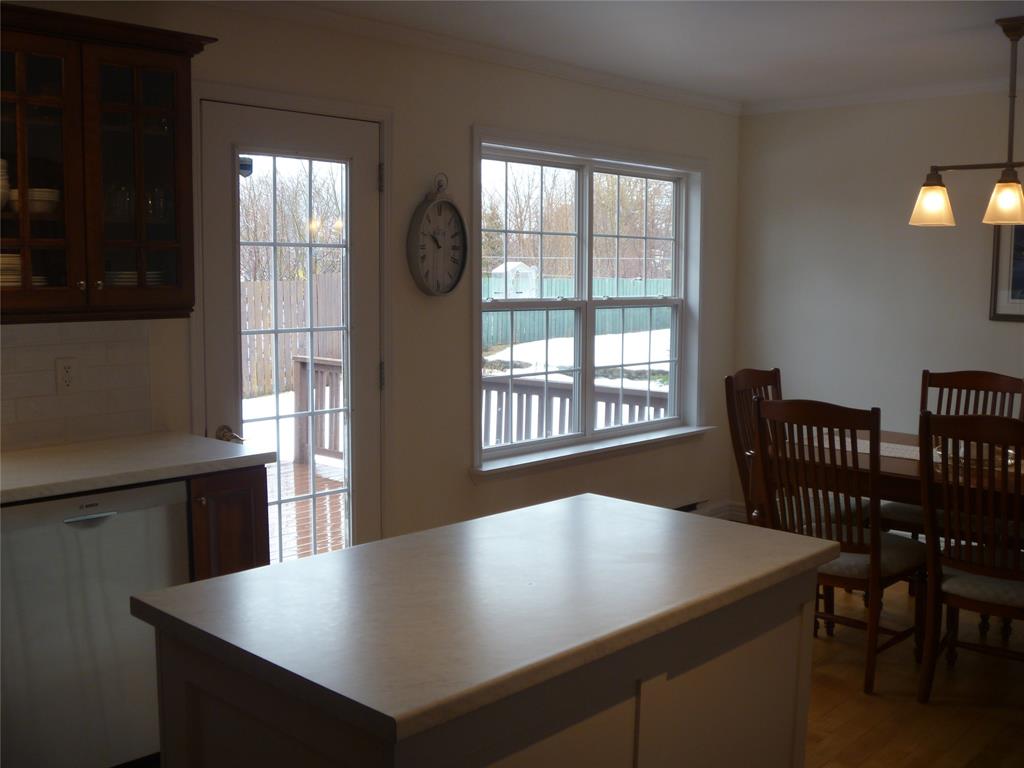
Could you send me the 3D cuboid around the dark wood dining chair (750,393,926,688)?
[{"bbox_3d":[1.240,0.548,3.849,0.474,1.045,0.599,6,8,43],"label":"dark wood dining chair"}]

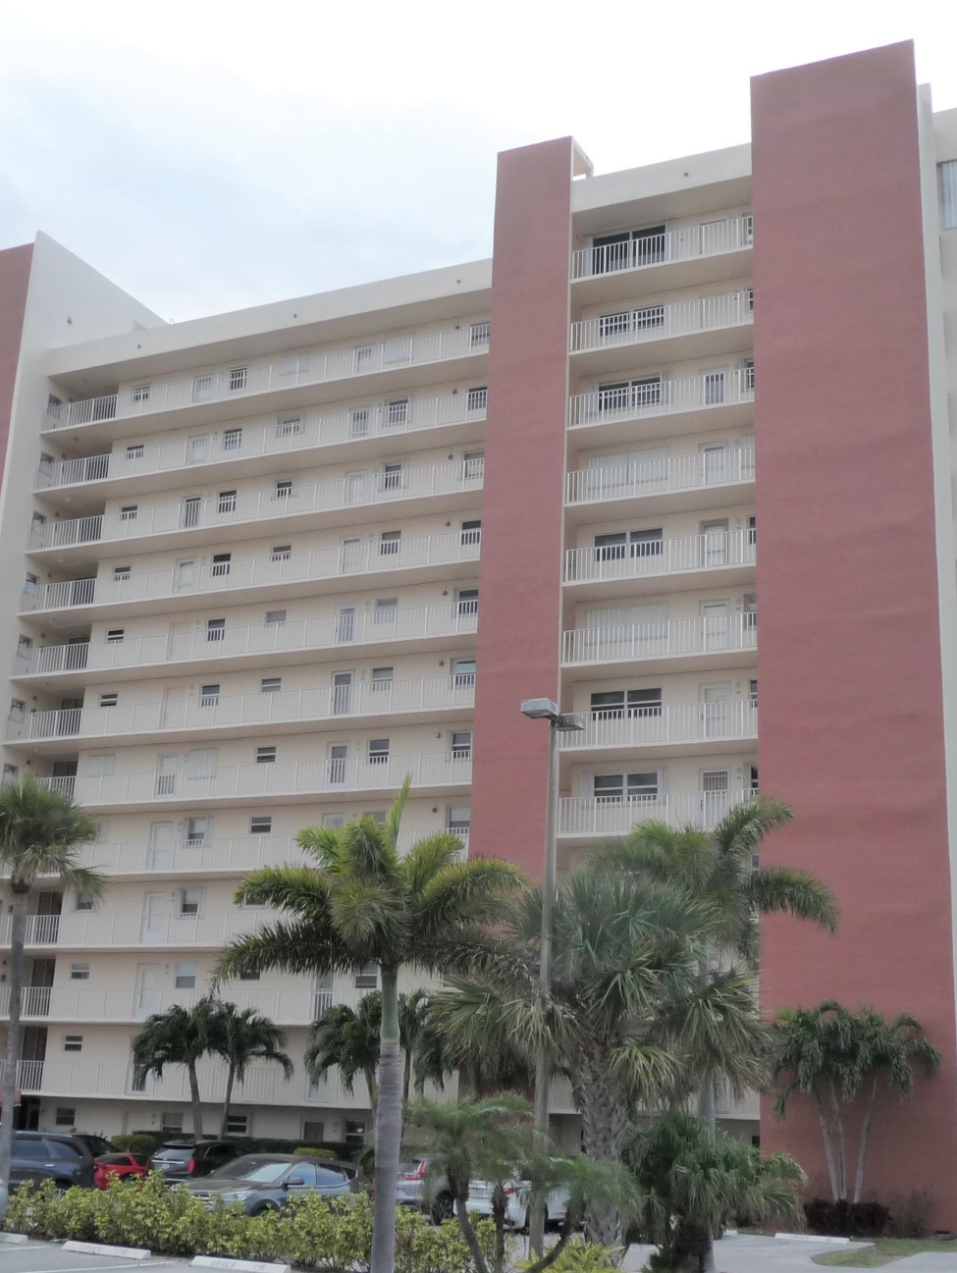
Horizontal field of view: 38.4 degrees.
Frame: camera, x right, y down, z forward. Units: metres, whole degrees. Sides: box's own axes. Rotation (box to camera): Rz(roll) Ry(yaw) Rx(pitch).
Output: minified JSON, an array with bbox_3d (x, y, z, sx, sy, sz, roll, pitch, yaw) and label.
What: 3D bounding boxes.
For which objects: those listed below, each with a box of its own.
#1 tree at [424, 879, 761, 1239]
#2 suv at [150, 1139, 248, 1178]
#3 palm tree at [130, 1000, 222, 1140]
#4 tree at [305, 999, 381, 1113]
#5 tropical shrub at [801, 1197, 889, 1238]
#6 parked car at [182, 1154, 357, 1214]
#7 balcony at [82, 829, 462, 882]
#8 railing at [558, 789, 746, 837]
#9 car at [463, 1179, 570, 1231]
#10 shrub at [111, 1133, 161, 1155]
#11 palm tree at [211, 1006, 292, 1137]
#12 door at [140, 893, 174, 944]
[{"bbox_3d":[1.950,6.850,22.000,5.000,6.100,5.000,-3,-17,17],"label":"tree"},{"bbox_3d":[-8.217,16.889,43.596,1.900,1.680,4.750,-6,-16,29],"label":"suv"},{"bbox_3d":[-10.438,15.544,47.036,3.094,6.019,3.030,5,-16,-11],"label":"palm tree"},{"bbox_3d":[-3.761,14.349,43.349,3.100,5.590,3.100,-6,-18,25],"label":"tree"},{"bbox_3d":[9.614,15.264,36.000,2.150,0.970,1.300,-4,-15,23],"label":"tropical shrub"},{"bbox_3d":[-4.606,12.701,31.273,1.880,1.680,4.690,-6,-18,25],"label":"parked car"},{"bbox_3d":[-8.582,8.042,51.309,18.334,1.133,0.103,-4,-17,22],"label":"balcony"},{"bbox_3d":[5.666,5.476,41.654,6.450,1.300,1.500,-6,-18,25],"label":"railing"},{"bbox_3d":[1.350,11.750,28.800,1.800,1.480,4.500,-8,-19,30],"label":"car"},{"bbox_3d":[-11.651,17.525,46.545,1.660,1.277,1.463,6,-16,-12],"label":"shrub"},{"bbox_3d":[-7.582,14.472,44.929,2.400,4.700,2.400,2,-14,1],"label":"palm tree"},{"bbox_3d":[-12.045,10.546,50.876,0.970,2.080,0.100,-5,-18,24],"label":"door"}]

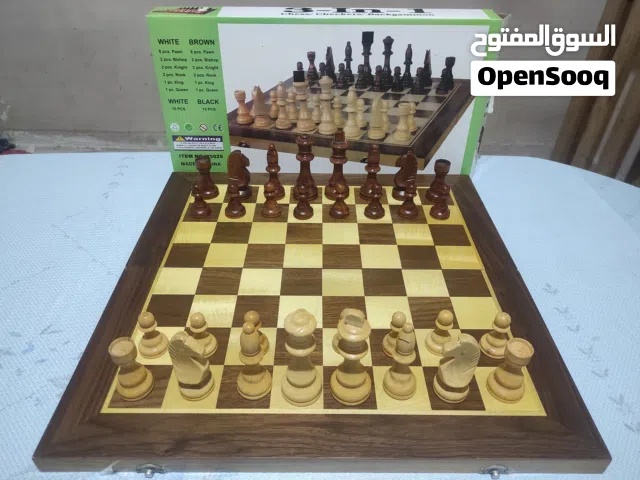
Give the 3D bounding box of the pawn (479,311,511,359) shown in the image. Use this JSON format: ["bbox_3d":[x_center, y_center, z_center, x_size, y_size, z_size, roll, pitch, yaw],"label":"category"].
[{"bbox_3d":[0.180,0.092,0.463,0.030,0.046,0.030,0,38,0],"label":"pawn"}]

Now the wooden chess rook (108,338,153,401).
[{"bbox_3d":[-0.174,0.116,0.421,0.035,0.054,0.035,0,38,0],"label":"wooden chess rook"}]

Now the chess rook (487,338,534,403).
[{"bbox_3d":[0.176,0.118,0.422,0.035,0.055,0.035,0,38,0],"label":"chess rook"}]

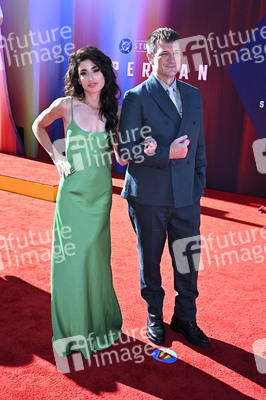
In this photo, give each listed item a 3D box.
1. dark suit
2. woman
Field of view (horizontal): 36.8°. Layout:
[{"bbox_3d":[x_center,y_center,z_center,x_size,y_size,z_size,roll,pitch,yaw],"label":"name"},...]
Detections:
[{"bbox_3d":[0.163,0.041,2.310,0.520,1.470,0.380,-1,13,-20],"label":"dark suit"},{"bbox_3d":[-0.228,0.046,2.193,0.620,1.660,0.440,1,12,-8],"label":"woman"}]

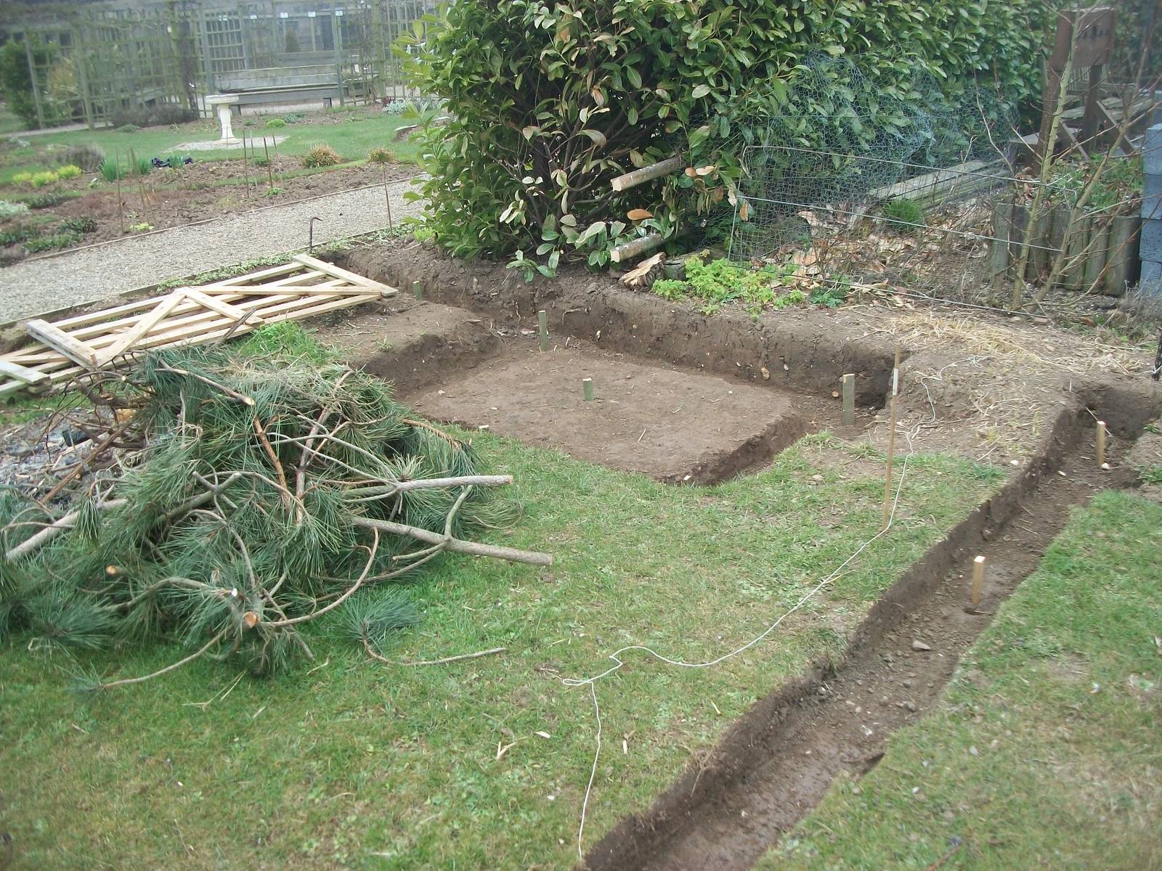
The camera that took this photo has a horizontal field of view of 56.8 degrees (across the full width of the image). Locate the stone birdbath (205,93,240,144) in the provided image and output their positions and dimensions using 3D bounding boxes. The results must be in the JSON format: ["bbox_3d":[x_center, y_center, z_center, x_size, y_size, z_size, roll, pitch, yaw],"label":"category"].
[{"bbox_3d":[-5.522,-4.920,16.681,0.539,0.698,0.539,-2,21,0],"label":"stone birdbath"}]

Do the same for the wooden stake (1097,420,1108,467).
[{"bbox_3d":[2.040,0.033,4.212,0.027,0.173,0.025,-9,18,-3],"label":"wooden stake"}]

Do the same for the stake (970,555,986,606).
[{"bbox_3d":[1.185,0.433,3.205,0.021,0.140,0.035,8,23,27],"label":"stake"}]

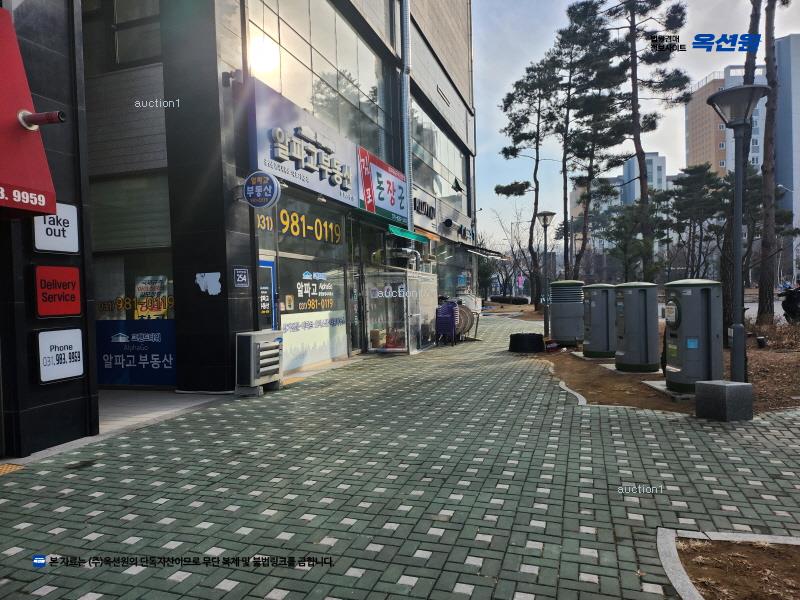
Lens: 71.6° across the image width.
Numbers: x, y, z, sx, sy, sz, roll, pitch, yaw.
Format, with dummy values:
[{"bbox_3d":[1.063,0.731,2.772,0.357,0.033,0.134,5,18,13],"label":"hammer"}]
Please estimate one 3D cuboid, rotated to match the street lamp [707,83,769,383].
[{"bbox_3d":[4.013,-0.634,6.580,0.630,3.850,0.630,-2,1,0],"label":"street lamp"}]

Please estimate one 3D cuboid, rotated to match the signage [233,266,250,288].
[{"bbox_3d":[-2.522,-0.346,8.874,0.030,0.290,0.390,-1,1,18],"label":"signage"}]

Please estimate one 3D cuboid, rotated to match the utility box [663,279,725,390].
[{"bbox_3d":[4.215,0.488,8.030,0.610,1.550,0.780,-2,1,0],"label":"utility box"}]

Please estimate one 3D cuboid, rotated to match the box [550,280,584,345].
[{"bbox_3d":[4.380,0.355,14.637,0.760,1.660,0.760,-1,1,3],"label":"box"}]

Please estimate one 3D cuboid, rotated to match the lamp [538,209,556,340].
[{"bbox_3d":[4.482,-0.804,16.969,0.570,3.900,0.570,-1,1,0],"label":"lamp"}]

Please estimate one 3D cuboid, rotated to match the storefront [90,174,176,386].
[{"bbox_3d":[-4.466,-0.345,9.270,1.720,3.600,0.120,-1,1,18],"label":"storefront"}]

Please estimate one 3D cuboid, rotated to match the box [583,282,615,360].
[{"bbox_3d":[4.180,0.436,11.707,0.660,1.520,0.640,-1,1,3],"label":"box"}]

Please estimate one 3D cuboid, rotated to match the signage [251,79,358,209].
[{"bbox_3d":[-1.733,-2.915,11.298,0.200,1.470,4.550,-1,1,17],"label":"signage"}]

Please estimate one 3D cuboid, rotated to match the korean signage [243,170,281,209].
[{"bbox_3d":[-2.188,-1.721,8.692,0.570,0.570,0.130,-1,1,17],"label":"korean signage"}]

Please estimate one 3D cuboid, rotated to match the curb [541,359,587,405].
[{"bbox_3d":[2.686,1.287,9.534,0.330,0.130,4.700,-1,1,7],"label":"curb"}]

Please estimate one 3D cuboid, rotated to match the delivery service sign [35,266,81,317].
[{"bbox_3d":[-3.530,-0.091,5.735,0.070,0.500,0.500,-1,1,17],"label":"delivery service sign"}]

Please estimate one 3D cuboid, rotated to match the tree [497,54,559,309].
[{"bbox_3d":[7.232,-6.516,32.385,3.700,14.700,3.700,-1,1,0],"label":"tree"}]

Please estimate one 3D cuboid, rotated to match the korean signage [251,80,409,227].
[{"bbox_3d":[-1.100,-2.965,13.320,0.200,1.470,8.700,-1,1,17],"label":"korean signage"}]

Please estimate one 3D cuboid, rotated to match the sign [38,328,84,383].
[{"bbox_3d":[-3.512,0.563,5.745,0.070,0.500,0.500,-1,1,17],"label":"sign"}]

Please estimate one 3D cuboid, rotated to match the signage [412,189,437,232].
[{"bbox_3d":[0.917,-3.086,19.365,0.150,1.350,3.200,-1,1,18],"label":"signage"}]

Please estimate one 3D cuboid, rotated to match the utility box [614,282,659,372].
[{"bbox_3d":[4.215,0.457,9.970,0.610,1.550,0.780,-2,1,0],"label":"utility box"}]

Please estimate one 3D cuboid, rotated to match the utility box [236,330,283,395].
[{"bbox_3d":[-2.210,0.970,8.733,0.340,0.910,0.910,-1,1,17],"label":"utility box"}]

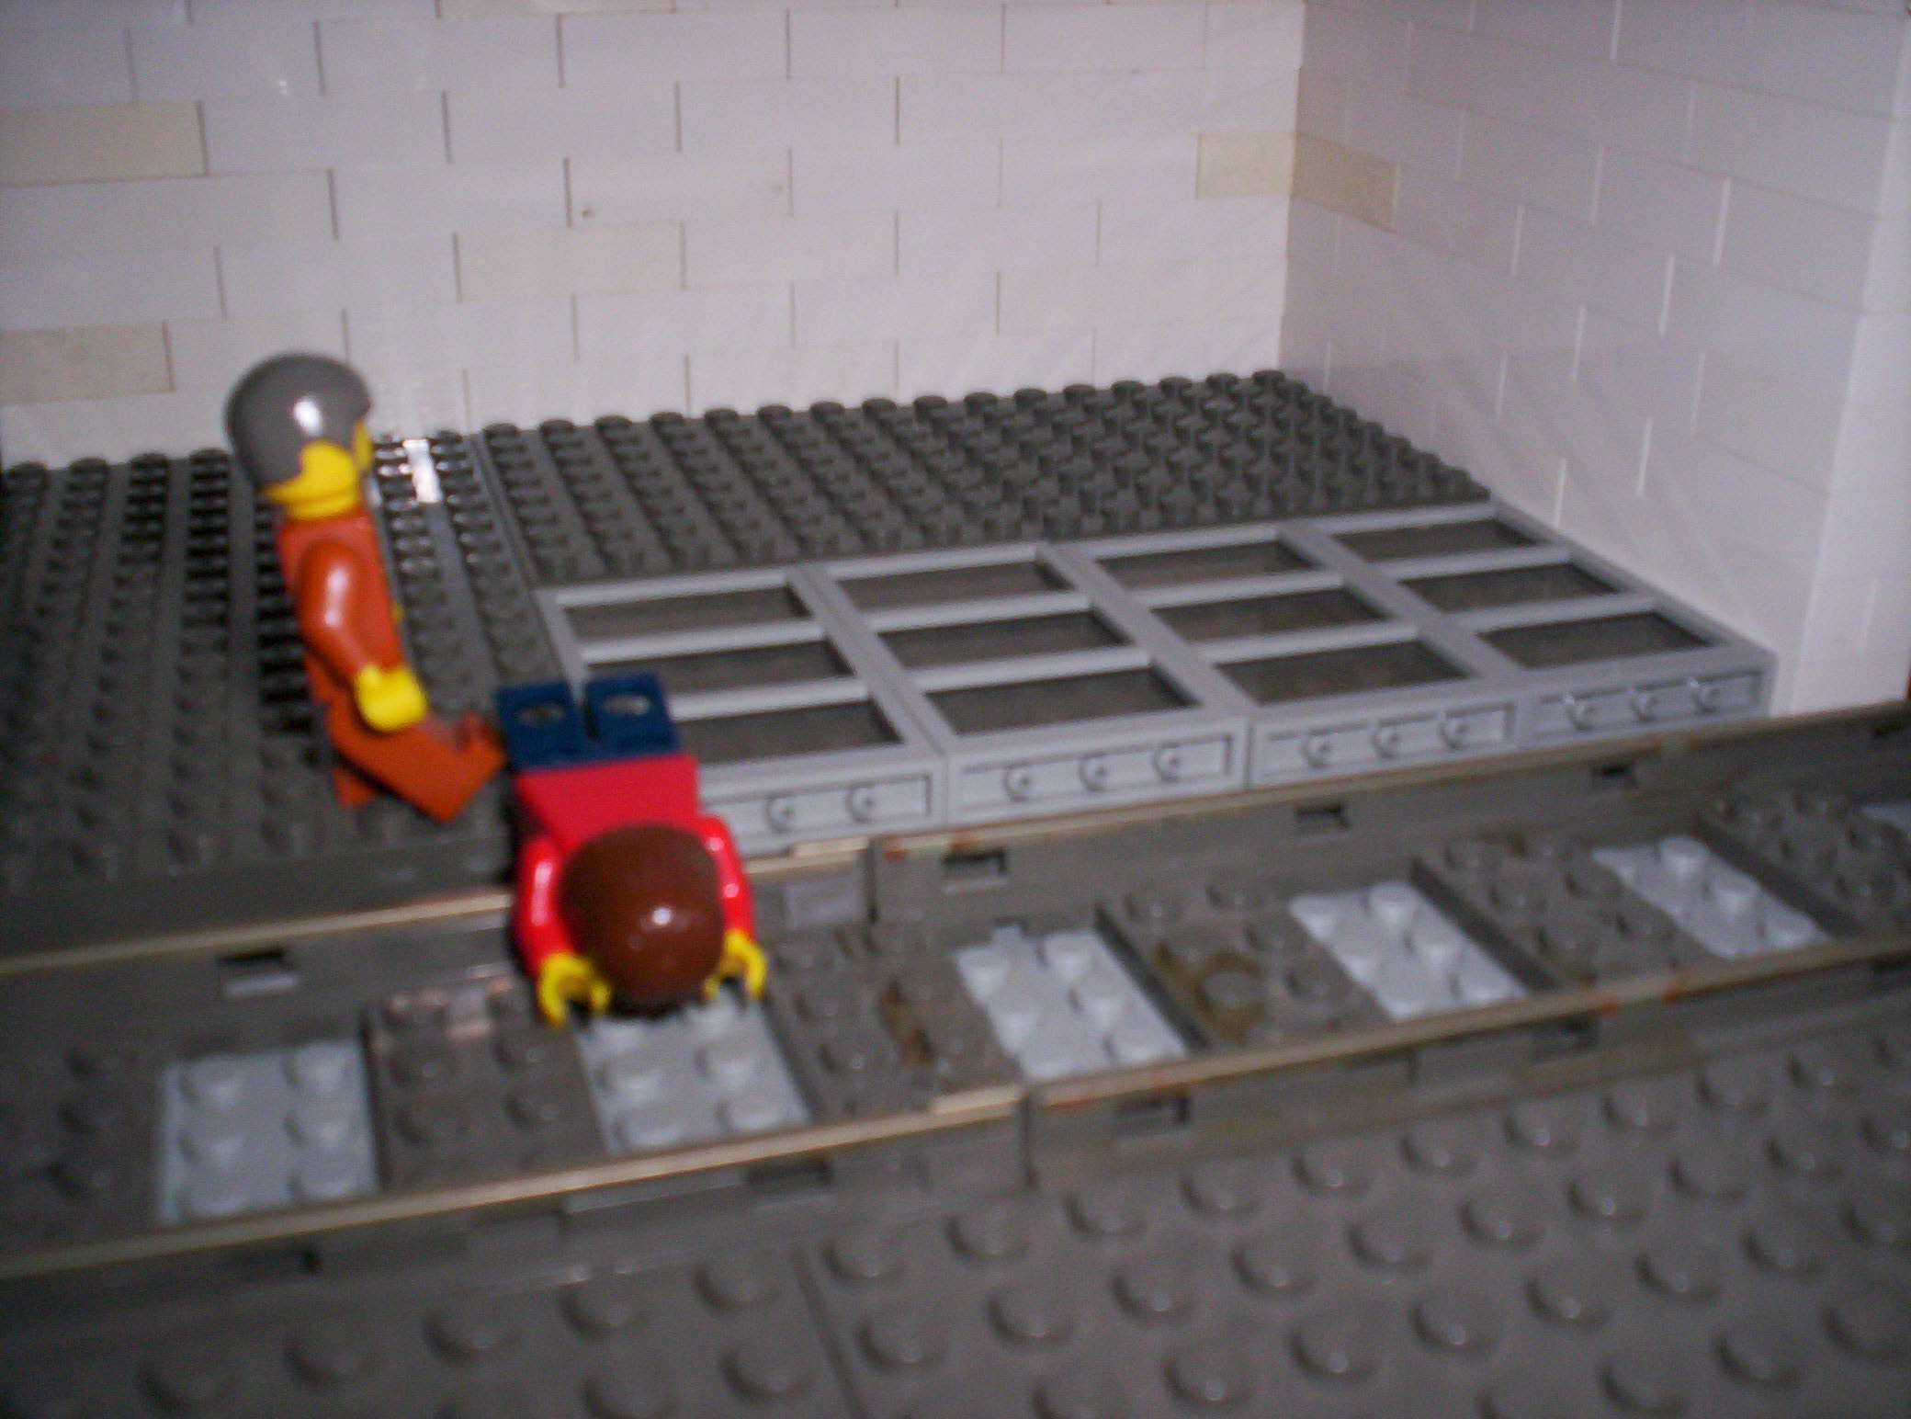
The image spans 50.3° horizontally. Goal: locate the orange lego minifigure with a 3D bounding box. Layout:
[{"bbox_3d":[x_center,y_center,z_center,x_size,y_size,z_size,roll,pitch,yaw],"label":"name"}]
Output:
[{"bbox_3d":[-0.049,-0.011,0.175,0.019,0.041,0.022,-8,24,-7],"label":"orange lego minifigure"}]

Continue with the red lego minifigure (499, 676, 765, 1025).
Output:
[{"bbox_3d":[-0.029,0.012,0.173,0.022,0.018,0.040,-6,33,-18],"label":"red lego minifigure"}]

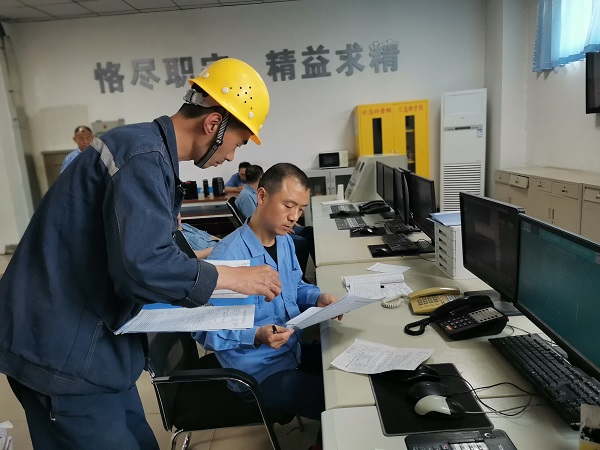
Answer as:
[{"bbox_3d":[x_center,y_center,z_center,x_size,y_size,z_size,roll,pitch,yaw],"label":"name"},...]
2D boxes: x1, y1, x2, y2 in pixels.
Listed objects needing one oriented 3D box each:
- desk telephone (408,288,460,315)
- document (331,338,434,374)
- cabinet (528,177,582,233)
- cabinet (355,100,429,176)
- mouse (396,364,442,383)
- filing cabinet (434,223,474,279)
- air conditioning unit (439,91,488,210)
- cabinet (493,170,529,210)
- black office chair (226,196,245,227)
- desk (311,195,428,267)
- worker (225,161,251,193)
[{"bbox_3d":[0.546,0.286,1.785,0.205,0.068,0.165,-4,11,2],"label":"desk telephone"},{"bbox_3d":[0.255,0.404,1.391,0.280,0.025,0.195,-2,11,26],"label":"document"},{"bbox_3d":[2.660,-0.024,4.365,0.460,0.860,0.860,-4,11,0],"label":"cabinet"},{"bbox_3d":[1.331,-0.815,6.462,0.940,1.800,0.450,-4,11,2],"label":"cabinet"},{"bbox_3d":[0.340,0.416,1.285,0.115,0.038,0.064,-4,11,5],"label":"mouse"},{"bbox_3d":[0.863,0.090,2.171,0.330,0.250,0.275,-4,12,2],"label":"filing cabinet"},{"bbox_3d":[2.081,-0.731,5.679,0.510,1.825,0.360,0,12,21],"label":"air conditioning unit"},{"bbox_3d":[2.645,-0.183,5.175,0.460,0.860,0.800,-4,11,0],"label":"cabinet"},{"bbox_3d":[-0.296,0.156,4.245,0.620,0.950,0.580,-4,12,-1],"label":"black office chair"},{"bbox_3d":[0.590,0.286,3.890,0.920,0.750,2.800,-4,11,2],"label":"desk"},{"bbox_3d":[-0.658,-0.265,5.982,0.560,1.130,0.750,-7,12,-15],"label":"worker"}]

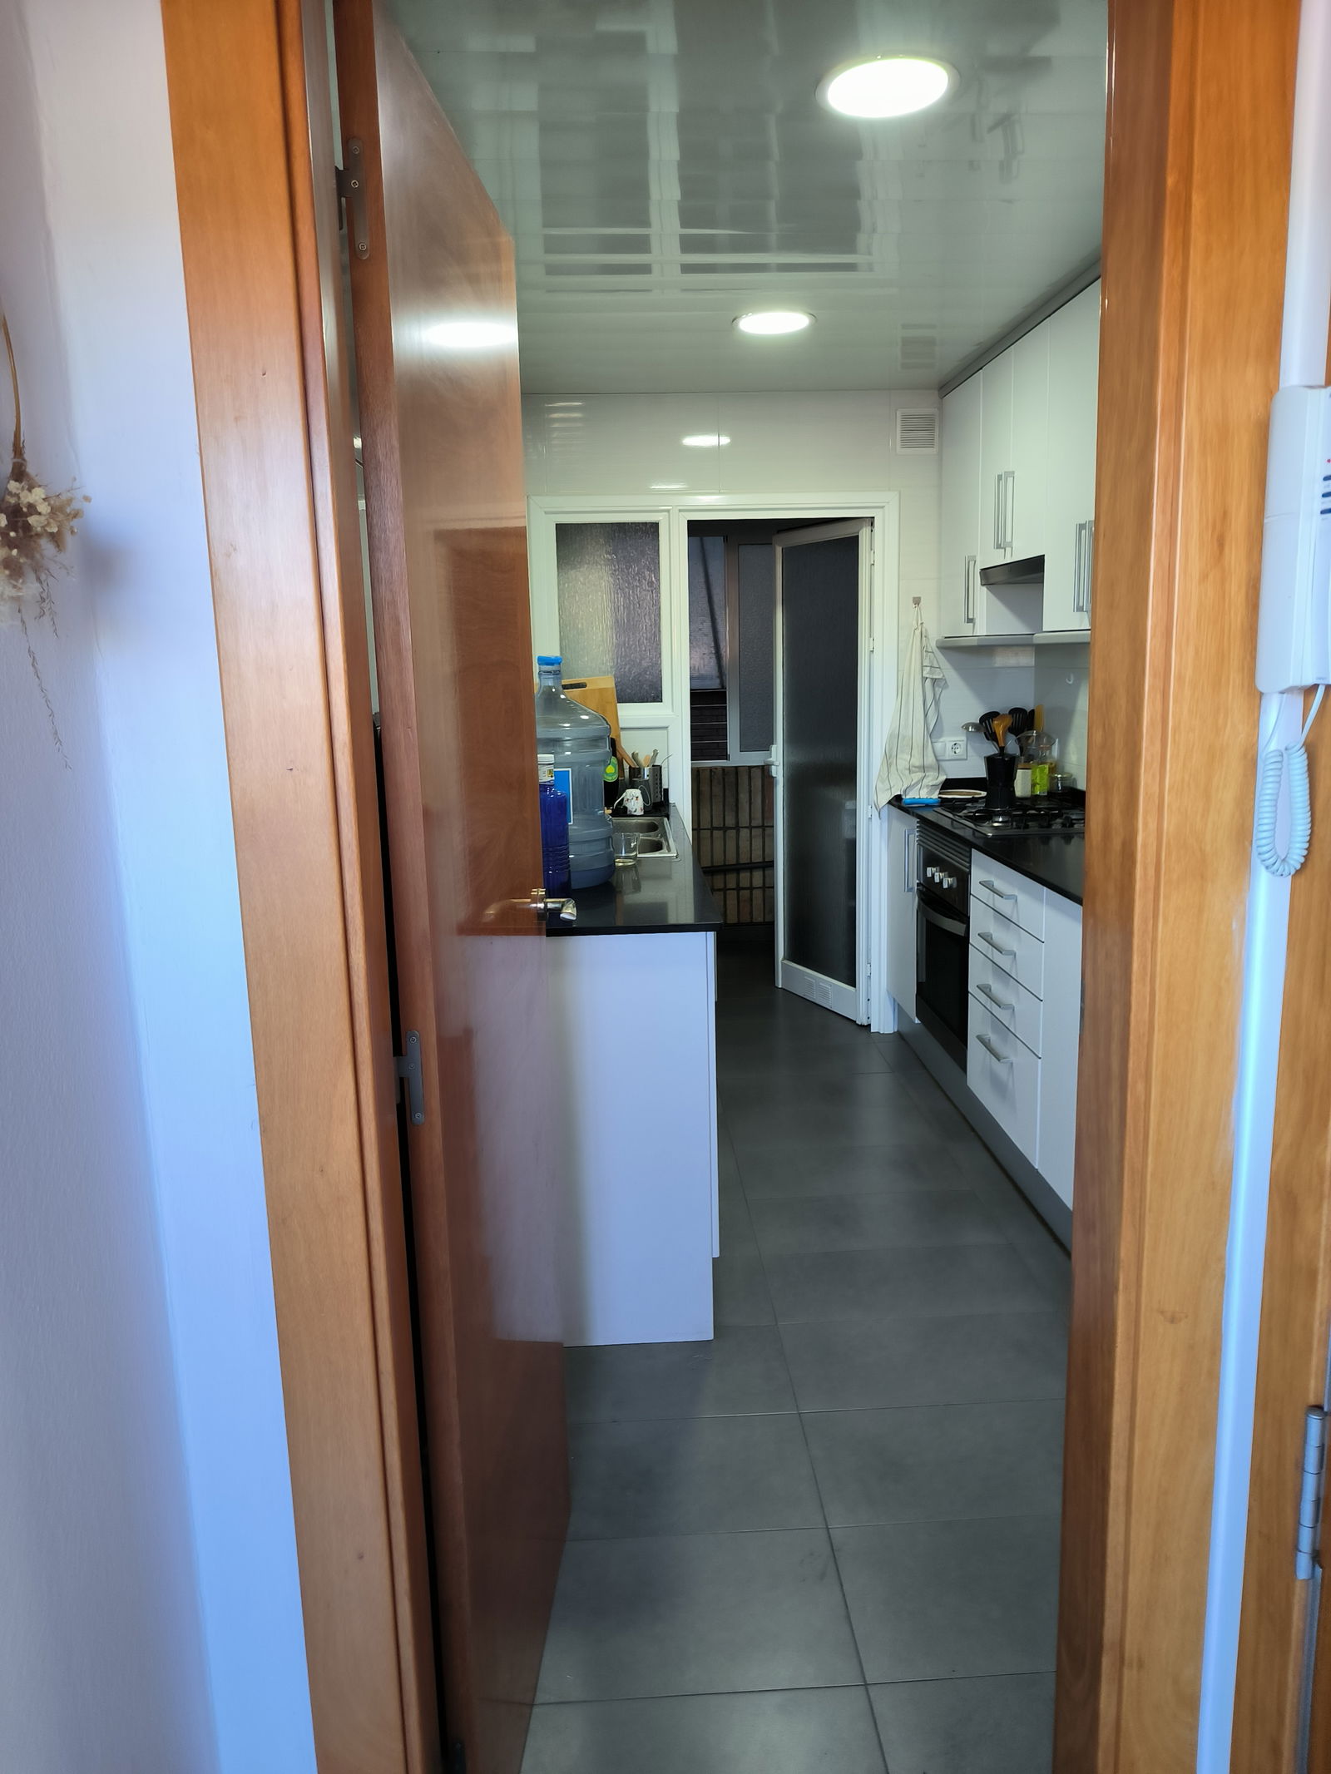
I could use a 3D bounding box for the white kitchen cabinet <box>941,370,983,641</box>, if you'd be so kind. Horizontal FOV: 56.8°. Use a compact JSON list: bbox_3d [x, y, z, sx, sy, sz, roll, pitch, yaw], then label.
[{"bbox_3d":[1.132,-1.223,3.998,0.345,0.784,0.417,-2,11,-2],"label":"white kitchen cabinet"}]

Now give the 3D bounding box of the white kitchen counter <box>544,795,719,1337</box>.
[{"bbox_3d":[-0.241,0.318,3.456,0.630,0.865,2.120,-2,10,-2],"label":"white kitchen counter"}]

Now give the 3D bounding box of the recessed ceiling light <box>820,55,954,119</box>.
[{"bbox_3d":[0.355,-1.301,1.996,0.224,0.030,0.224,-2,10,-2],"label":"recessed ceiling light"}]

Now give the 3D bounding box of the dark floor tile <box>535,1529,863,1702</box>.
[{"bbox_3d":[-0.030,1.081,1.828,0.600,0.010,0.308,-2,11,-2],"label":"dark floor tile"}]

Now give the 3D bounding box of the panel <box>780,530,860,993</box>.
[{"bbox_3d":[0.586,-0.468,4.732,0.015,1.664,0.538,-6,12,-25],"label":"panel"}]

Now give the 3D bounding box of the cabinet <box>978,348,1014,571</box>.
[{"bbox_3d":[1.145,-1.252,3.630,0.345,0.585,0.295,-2,11,-2],"label":"cabinet"}]

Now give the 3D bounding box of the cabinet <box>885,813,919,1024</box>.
[{"bbox_3d":[1.106,0.077,4.334,0.570,0.692,0.450,-2,10,-2],"label":"cabinet"}]

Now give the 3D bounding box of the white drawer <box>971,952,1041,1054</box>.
[{"bbox_3d":[1.105,0.273,3.193,0.467,0.139,0.585,-2,11,-2],"label":"white drawer"}]

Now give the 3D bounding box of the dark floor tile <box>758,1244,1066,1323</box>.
[{"bbox_3d":[0.522,0.878,2.716,0.598,0.010,0.304,-2,10,-2],"label":"dark floor tile"}]

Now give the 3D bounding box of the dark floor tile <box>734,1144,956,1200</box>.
[{"bbox_3d":[0.496,0.769,3.315,0.598,0.010,0.304,-2,10,-2],"label":"dark floor tile"}]

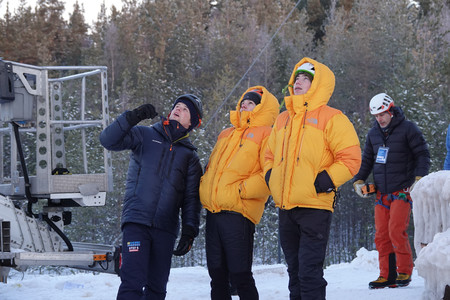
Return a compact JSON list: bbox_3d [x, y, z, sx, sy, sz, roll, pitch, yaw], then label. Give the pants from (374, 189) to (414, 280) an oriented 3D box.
[{"bbox_3d":[1.597,0.781,13.600,0.370,0.920,0.290,0,0,30],"label":"pants"}]

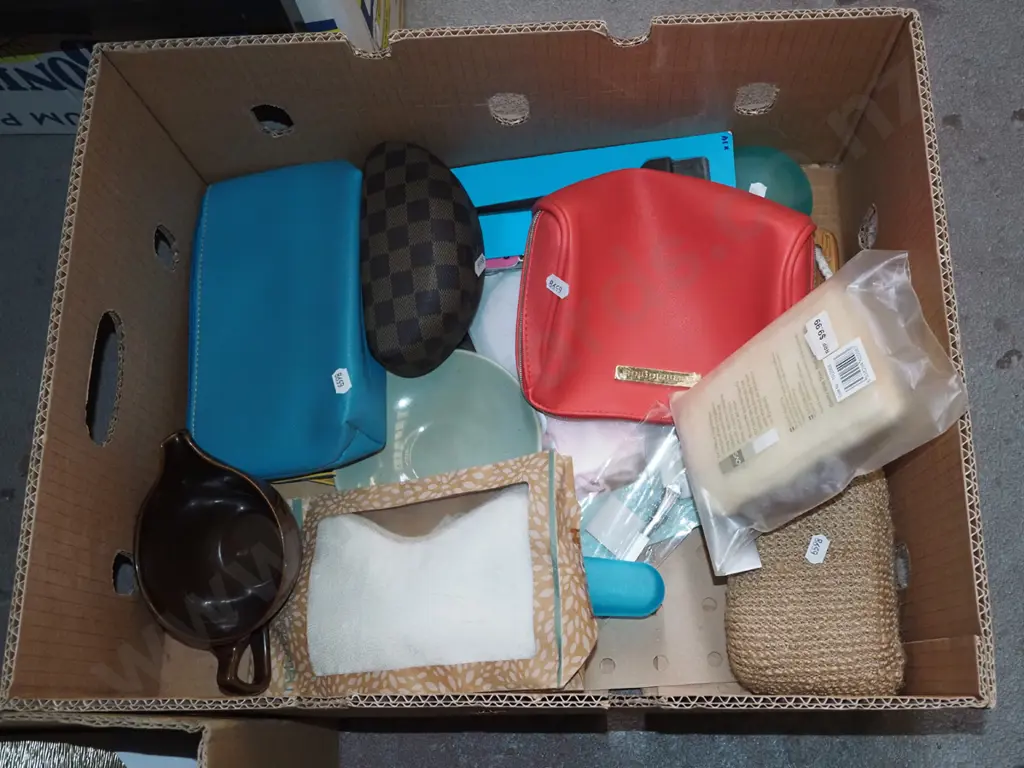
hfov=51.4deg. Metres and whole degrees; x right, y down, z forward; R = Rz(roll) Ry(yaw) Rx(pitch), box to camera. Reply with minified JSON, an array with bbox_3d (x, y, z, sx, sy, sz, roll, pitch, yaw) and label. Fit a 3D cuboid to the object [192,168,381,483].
[{"bbox_3d":[-0.159,-0.046,0.760,0.146,0.070,0.212,-4,73,15],"label":"object"}]

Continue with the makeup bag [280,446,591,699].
[{"bbox_3d":[-0.052,0.127,0.699,0.208,0.055,0.143,-6,79,4],"label":"makeup bag"}]

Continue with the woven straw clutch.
[{"bbox_3d":[0.191,0.121,0.697,0.103,0.078,0.162,-1,73,5],"label":"woven straw clutch"}]

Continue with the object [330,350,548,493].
[{"bbox_3d":[-0.050,0.051,0.751,0.148,0.050,0.148,-1,74,5],"label":"object"}]

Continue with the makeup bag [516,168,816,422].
[{"bbox_3d":[0.102,-0.060,0.710,0.196,0.085,0.162,5,82,6],"label":"makeup bag"}]

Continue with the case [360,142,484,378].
[{"bbox_3d":[-0.063,-0.086,0.739,0.081,0.065,0.170,-6,73,3],"label":"case"}]

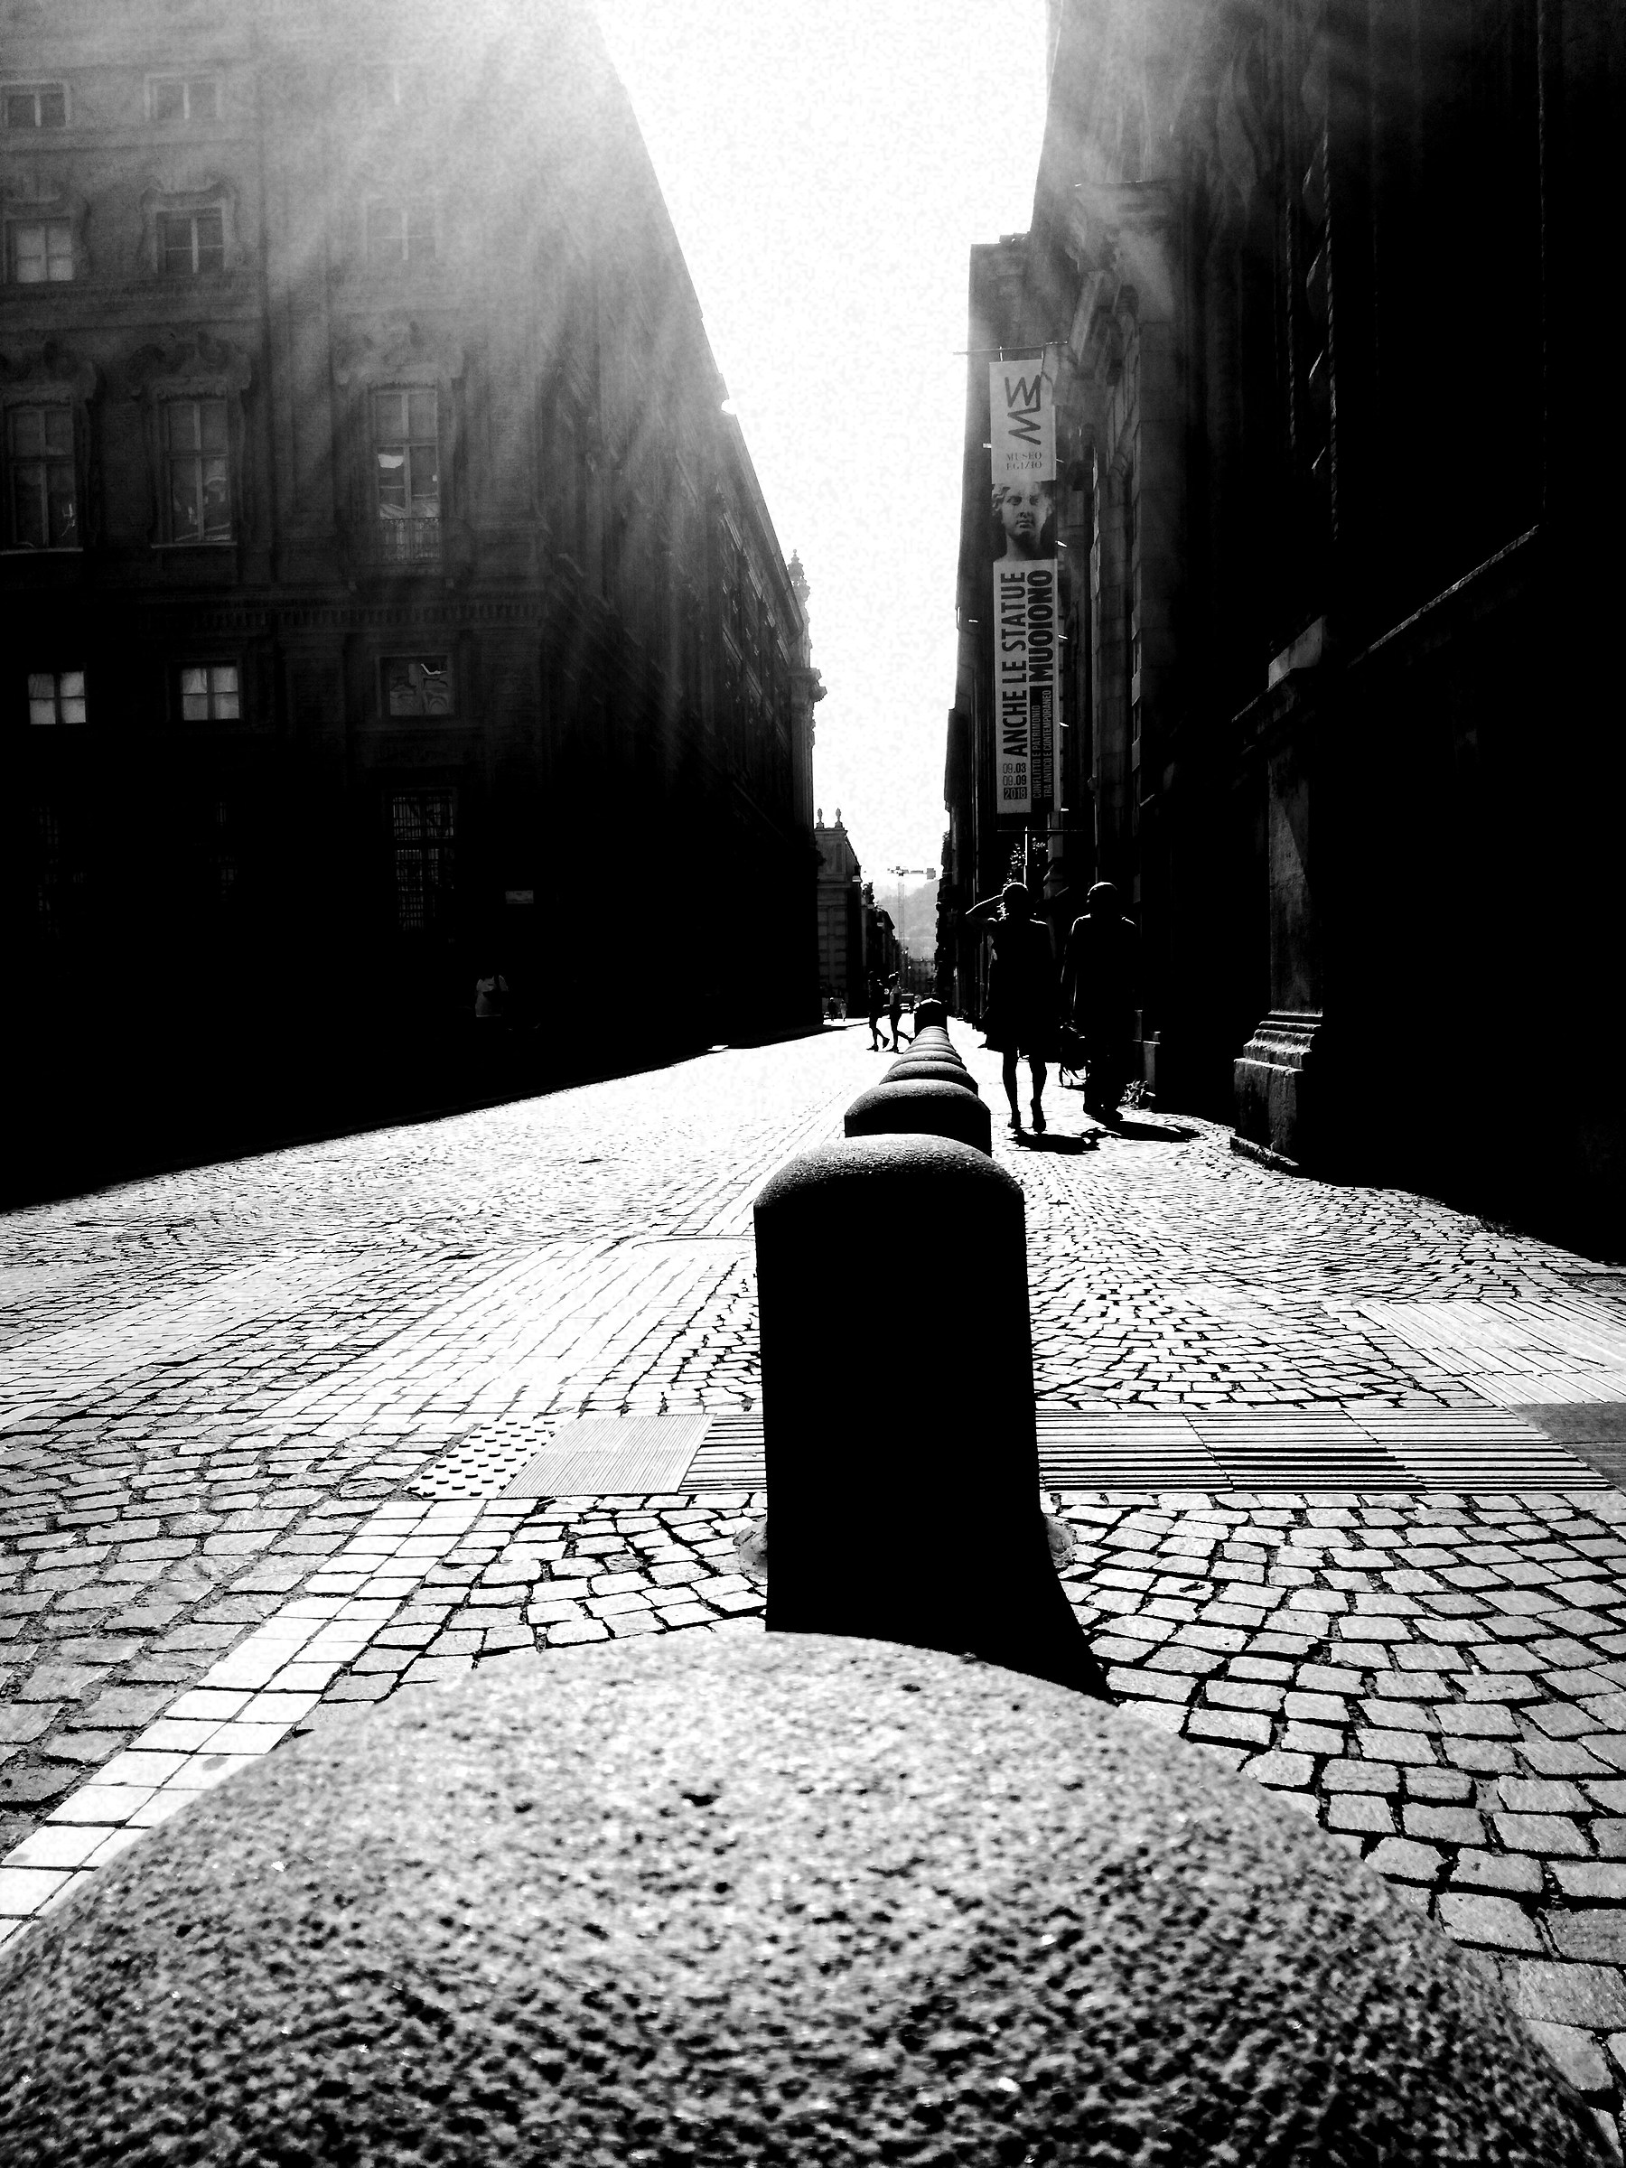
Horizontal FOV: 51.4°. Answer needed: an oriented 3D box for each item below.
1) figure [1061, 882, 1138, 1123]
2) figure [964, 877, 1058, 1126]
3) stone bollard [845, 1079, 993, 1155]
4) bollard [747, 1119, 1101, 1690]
[{"bbox_3d":[2.020,-0.572,11.900,0.540,1.690,0.420,-1,2,4],"label":"figure"},{"bbox_3d":[1.322,-0.512,11.300,0.590,1.670,0.430,-1,2,4],"label":"figure"},{"bbox_3d":[0.296,0.289,4.660,0.410,0.605,0.410,-1,2,4],"label":"stone bollard"},{"bbox_3d":[0.125,0.379,2.540,0.410,0.605,0.410,-1,2,4],"label":"bollard"}]

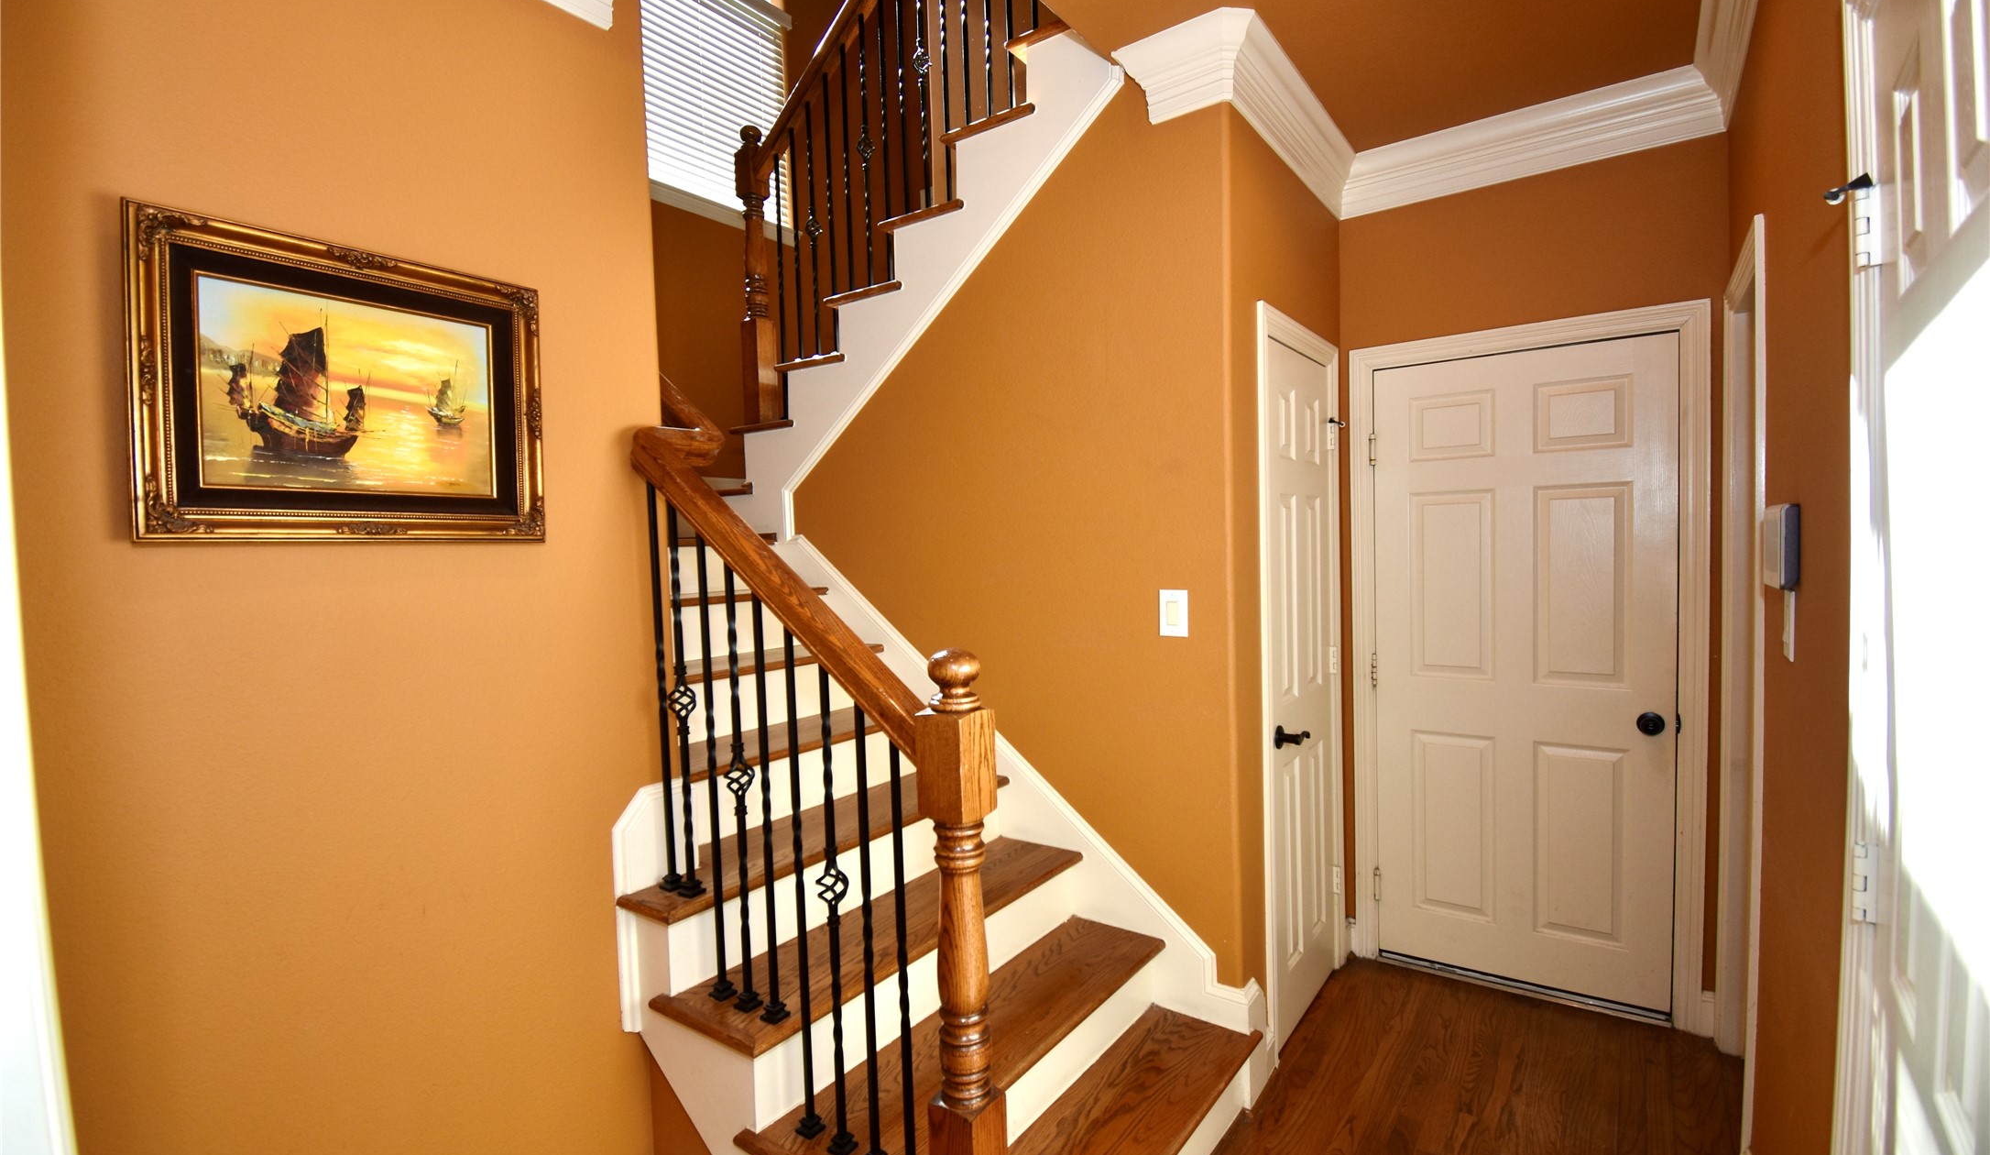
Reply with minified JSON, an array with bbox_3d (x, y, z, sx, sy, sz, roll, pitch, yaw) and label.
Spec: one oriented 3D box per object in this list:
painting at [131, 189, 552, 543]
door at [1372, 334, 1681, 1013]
[{"bbox_3d":[-1.018,-0.288,1.353,0.045,0.470,0.548,0,3,37],"label":"painting"},{"bbox_3d":[1.679,0.306,2.686,0.810,2.035,0.045,0,3,37],"label":"door"}]

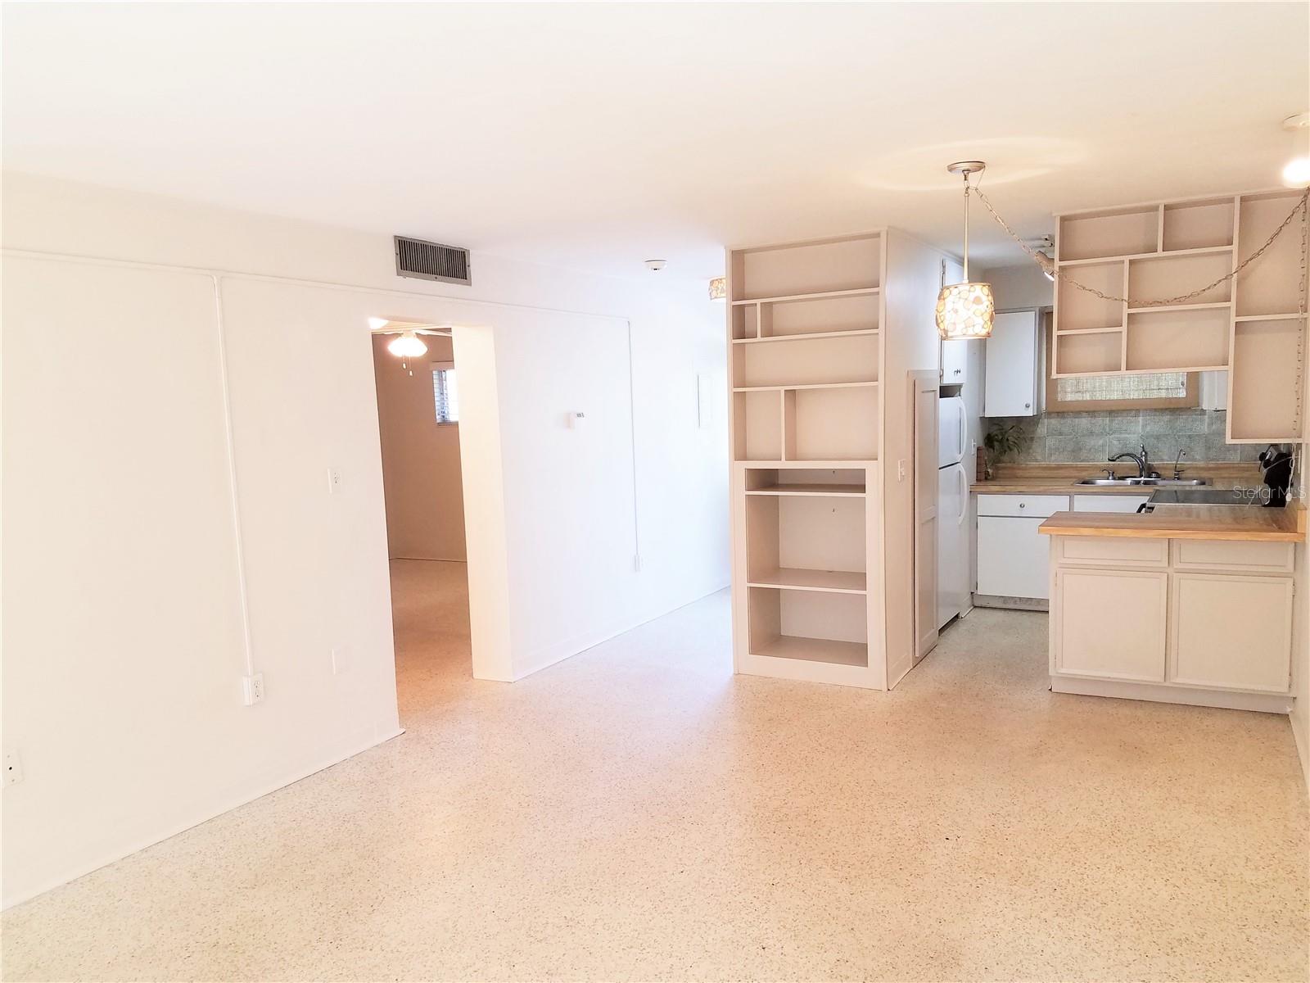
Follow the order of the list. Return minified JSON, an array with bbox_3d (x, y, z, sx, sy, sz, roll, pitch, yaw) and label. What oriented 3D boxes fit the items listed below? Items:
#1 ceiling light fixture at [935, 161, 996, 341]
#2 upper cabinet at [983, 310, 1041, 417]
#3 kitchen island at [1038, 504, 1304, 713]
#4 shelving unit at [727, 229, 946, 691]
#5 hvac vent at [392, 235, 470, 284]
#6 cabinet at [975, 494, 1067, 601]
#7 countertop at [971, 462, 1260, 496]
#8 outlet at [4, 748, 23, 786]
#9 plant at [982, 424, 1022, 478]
[{"bbox_3d":[1.173,-0.900,3.711,0.216,0.640,0.216,1,6,29],"label":"ceiling light fixture"},{"bbox_3d":[2.682,-0.965,7.403,0.395,0.792,0.360,1,6,29],"label":"upper cabinet"},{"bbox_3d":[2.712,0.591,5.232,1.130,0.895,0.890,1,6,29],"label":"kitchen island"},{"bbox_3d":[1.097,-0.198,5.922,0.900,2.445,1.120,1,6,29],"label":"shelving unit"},{"bbox_3d":[-1.130,-1.190,5.100,0.025,0.193,0.575,1,6,29],"label":"hvac vent"},{"bbox_3d":[2.743,0.366,7.250,0.645,0.760,0.600,1,6,29],"label":"cabinet"},{"bbox_3d":[3.281,-0.094,7.019,1.850,0.155,0.630,1,6,29],"label":"countertop"},{"bbox_3d":[-2.156,0.928,3.297,0.010,0.114,0.070,1,6,29],"label":"outlet"},{"bbox_3d":[2.655,-0.300,7.516,0.290,0.425,0.280,1,6,29],"label":"plant"}]

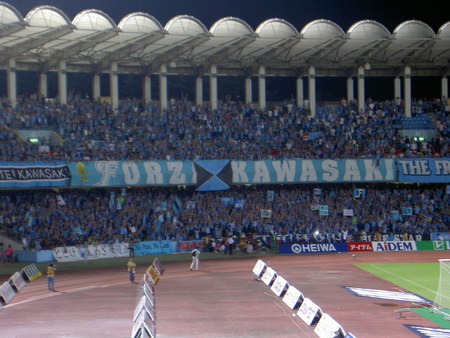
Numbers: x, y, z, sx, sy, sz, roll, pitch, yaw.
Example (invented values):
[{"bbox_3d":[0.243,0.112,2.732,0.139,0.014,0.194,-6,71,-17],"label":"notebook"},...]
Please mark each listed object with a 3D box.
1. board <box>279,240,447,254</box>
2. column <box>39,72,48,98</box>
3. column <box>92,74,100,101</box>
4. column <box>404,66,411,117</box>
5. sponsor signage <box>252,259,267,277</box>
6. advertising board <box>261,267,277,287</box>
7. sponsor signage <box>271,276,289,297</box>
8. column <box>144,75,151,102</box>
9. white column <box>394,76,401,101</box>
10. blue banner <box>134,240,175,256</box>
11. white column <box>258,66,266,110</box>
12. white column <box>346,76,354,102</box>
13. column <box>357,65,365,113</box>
[{"bbox_3d":[12.480,6.723,115.052,15.500,0.920,0.150,-1,0,-4],"label":"board"},{"bbox_3d":[-17.648,-7.827,129.000,0.600,2.920,0.600,-1,0,-34],"label":"column"},{"bbox_3d":[-12.755,-7.860,132.000,0.600,2.890,0.600,-1,0,-29],"label":"column"},{"bbox_3d":[20.387,-8.561,147.798,0.660,5.760,0.660,-1,0,-5],"label":"column"},{"bbox_3d":[2.557,6.880,90.465,0.950,1.000,4.800,-1,0,-4],"label":"sponsor signage"},{"bbox_3d":[3.179,7.160,88.895,1.001,0.797,5.269,-1,0,-4],"label":"advertising board"},{"bbox_3d":[3.572,7.151,81.184,1.001,0.797,5.251,-1,0,-4],"label":"sponsor signage"},{"bbox_3d":[-8.330,-8.493,144.461,0.640,3.267,0.640,-1,0,-26],"label":"column"},{"bbox_3d":[19.855,-8.952,152.261,0.620,3.328,0.620,-1,0,-5],"label":"white column"},{"bbox_3d":[-6.003,6.850,114.600,4.200,1.100,0.100,-1,0,-35],"label":"blue banner"},{"bbox_3d":[3.796,-7.911,134.300,0.600,4.990,0.600,-1,0,-16],"label":"white column"},{"bbox_3d":[14.360,-8.853,151.559,0.630,3.427,0.630,-1,0,-9],"label":"white column"},{"bbox_3d":[14.013,-7.974,136.500,0.600,5.140,0.600,-1,0,-8],"label":"column"}]

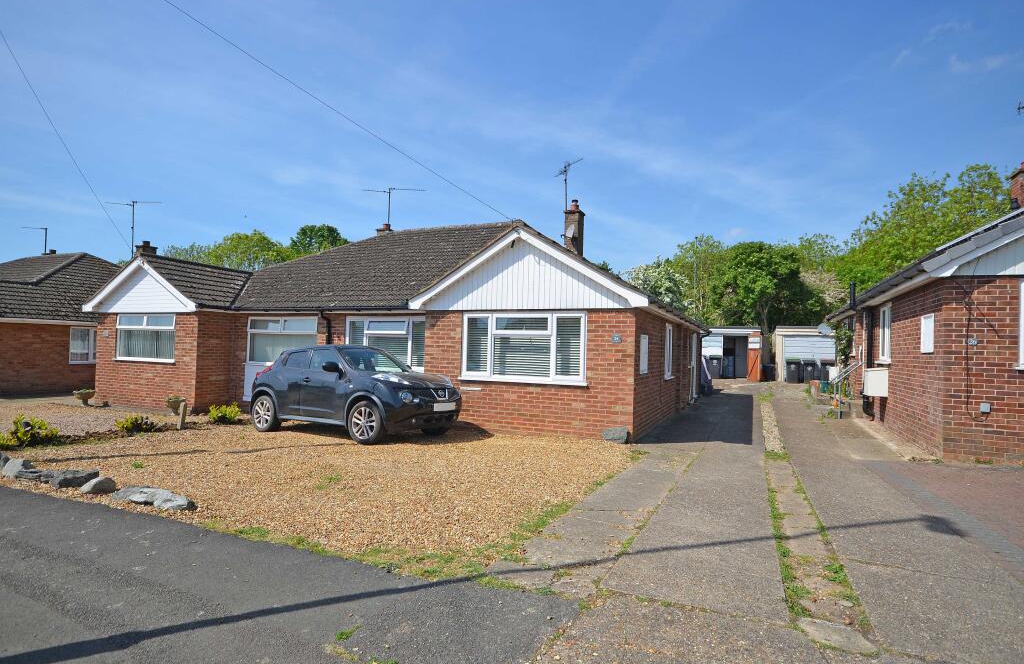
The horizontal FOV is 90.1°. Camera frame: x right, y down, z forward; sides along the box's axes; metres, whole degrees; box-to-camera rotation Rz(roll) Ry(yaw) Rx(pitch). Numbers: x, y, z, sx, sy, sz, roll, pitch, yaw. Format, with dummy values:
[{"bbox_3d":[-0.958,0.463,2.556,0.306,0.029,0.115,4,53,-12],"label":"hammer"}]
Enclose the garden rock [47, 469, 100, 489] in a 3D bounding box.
[{"bbox_3d":[-4.274,1.433,4.980,0.440,0.140,0.360,1,-2,25],"label":"garden rock"}]

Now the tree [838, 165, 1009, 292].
[{"bbox_3d":[21.588,-3.153,27.000,8.000,11.200,7.500,0,-2,39],"label":"tree"}]

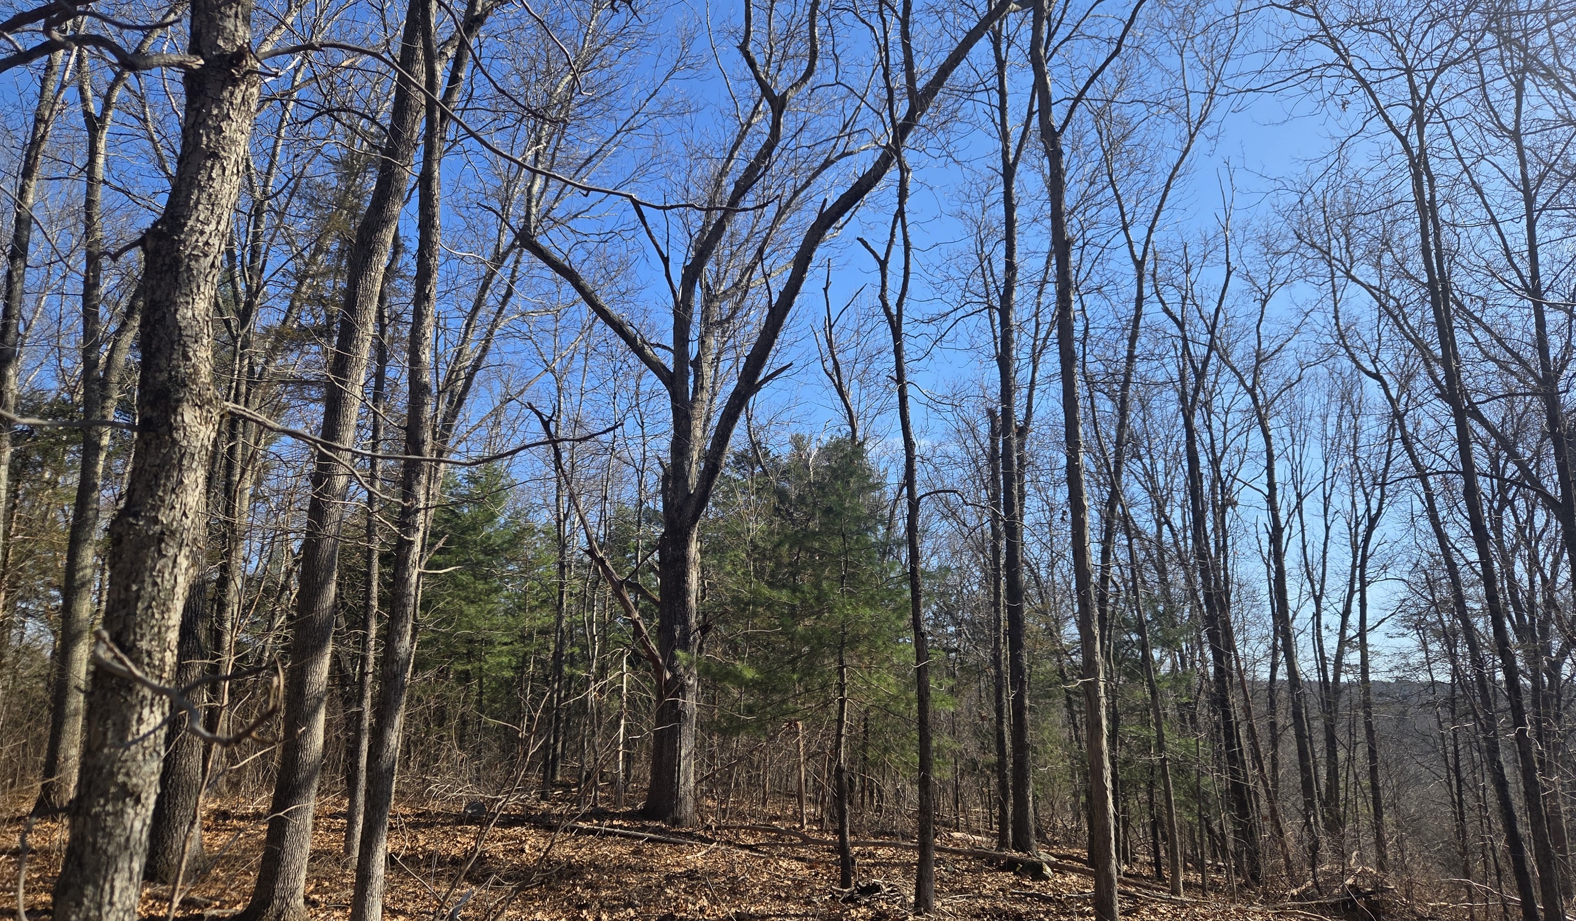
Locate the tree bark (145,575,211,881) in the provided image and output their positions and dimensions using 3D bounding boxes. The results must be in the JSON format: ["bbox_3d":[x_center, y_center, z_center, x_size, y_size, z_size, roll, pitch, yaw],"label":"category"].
[{"bbox_3d":[-5.298,2.343,9.110,0.426,2.598,0.398,1,-11,-29],"label":"tree bark"}]

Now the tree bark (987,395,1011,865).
[{"bbox_3d":[2.226,1.686,10.983,0.143,4.611,0.144,-2,-12,11],"label":"tree bark"}]

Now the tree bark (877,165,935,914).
[{"bbox_3d":[0.924,0.403,8.188,0.284,5.863,0.213,-2,-12,7],"label":"tree bark"}]

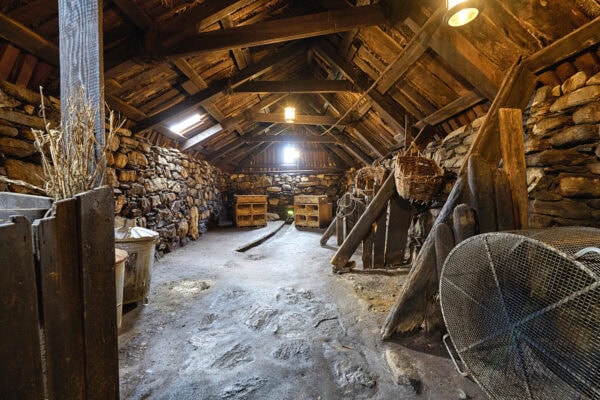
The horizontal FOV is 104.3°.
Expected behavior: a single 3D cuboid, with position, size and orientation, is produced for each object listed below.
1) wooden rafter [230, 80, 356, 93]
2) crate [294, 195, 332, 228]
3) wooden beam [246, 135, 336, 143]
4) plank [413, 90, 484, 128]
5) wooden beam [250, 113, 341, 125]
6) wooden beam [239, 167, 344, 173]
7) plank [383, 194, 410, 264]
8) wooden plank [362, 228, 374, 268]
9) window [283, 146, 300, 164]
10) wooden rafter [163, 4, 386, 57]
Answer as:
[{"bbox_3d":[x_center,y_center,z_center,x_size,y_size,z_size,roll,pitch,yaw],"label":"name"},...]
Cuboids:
[{"bbox_3d":[-0.090,-2.256,4.650,2.500,0.210,0.110,0,0,0],"label":"wooden rafter"},{"bbox_3d":[0.500,0.420,9.050,1.070,1.150,0.850,0,0,32],"label":"crate"},{"bbox_3d":[-0.324,-2.089,7.950,3.100,0.250,0.140,0,0,0],"label":"wooden beam"},{"bbox_3d":[2.190,-1.310,3.650,0.050,0.200,1.380,-44,0,0],"label":"plank"},{"bbox_3d":[-0.096,-2.208,6.400,2.600,0.260,0.130,0,0,0],"label":"wooden beam"},{"bbox_3d":[-0.357,-1.281,9.800,4.500,0.220,0.170,0,0,0],"label":"wooden beam"},{"bbox_3d":[1.463,0.458,3.500,0.380,1.100,0.070,0,0,-10],"label":"plank"},{"bbox_3d":[0.998,0.678,3.400,0.180,0.660,0.045,0,0,-10],"label":"wooden plank"},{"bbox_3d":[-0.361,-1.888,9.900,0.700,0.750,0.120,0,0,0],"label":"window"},{"bbox_3d":[-0.408,-2.180,3.025,2.950,0.240,0.120,-3,0,7],"label":"wooden rafter"}]

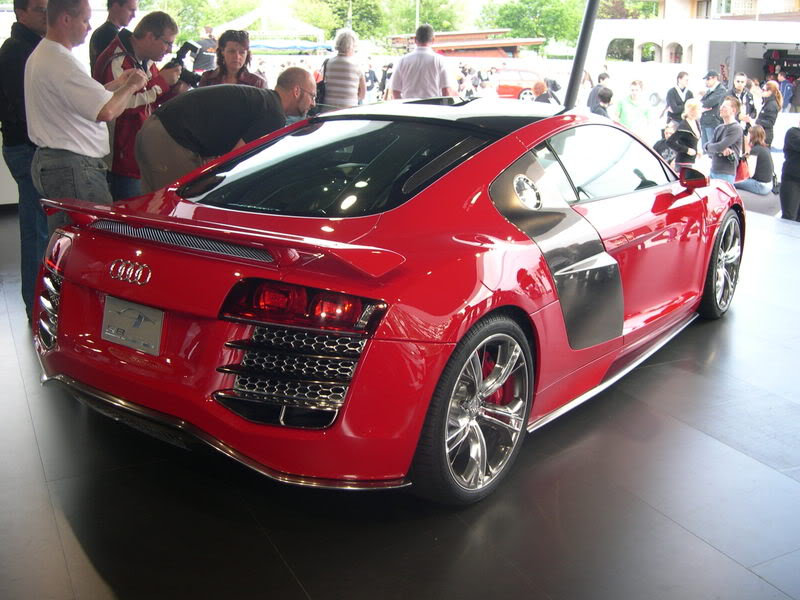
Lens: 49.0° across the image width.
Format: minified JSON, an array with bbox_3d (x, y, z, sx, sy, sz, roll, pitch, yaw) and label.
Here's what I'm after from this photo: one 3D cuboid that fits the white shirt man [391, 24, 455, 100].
[{"bbox_3d":[0.227,-1.902,8.945,0.580,1.725,0.350,1,17,3],"label":"white shirt man"}]

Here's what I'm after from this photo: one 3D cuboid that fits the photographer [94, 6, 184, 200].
[{"bbox_3d":[-1.461,-0.784,5.147,0.480,1.735,0.520,3,17,11],"label":"photographer"}]

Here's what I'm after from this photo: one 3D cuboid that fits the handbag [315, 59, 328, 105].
[{"bbox_3d":[-0.782,-2.119,8.800,0.140,0.580,0.290,1,17,3],"label":"handbag"}]

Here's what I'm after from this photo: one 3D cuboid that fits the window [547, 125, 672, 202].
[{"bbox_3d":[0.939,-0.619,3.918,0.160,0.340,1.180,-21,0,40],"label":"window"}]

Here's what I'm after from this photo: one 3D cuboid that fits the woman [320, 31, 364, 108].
[{"bbox_3d":[-0.550,-1.851,8.840,0.450,1.685,0.320,1,17,3],"label":"woman"}]

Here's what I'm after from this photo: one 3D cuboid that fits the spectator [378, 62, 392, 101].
[{"bbox_3d":[-0.464,-6.297,26.745,0.450,1.720,0.500,-4,17,-11],"label":"spectator"}]

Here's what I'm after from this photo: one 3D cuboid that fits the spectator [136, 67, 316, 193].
[{"bbox_3d":[-0.925,-0.567,4.955,0.980,1.440,0.500,-2,17,-4],"label":"spectator"}]

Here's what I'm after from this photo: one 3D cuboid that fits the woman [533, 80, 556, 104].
[{"bbox_3d":[2.373,-2.841,14.727,0.450,1.600,0.320,-2,17,-6],"label":"woman"}]

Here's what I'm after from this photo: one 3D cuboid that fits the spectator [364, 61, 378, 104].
[{"bbox_3d":[-0.856,-6.357,26.745,0.500,1.720,0.350,-14,21,-39],"label":"spectator"}]

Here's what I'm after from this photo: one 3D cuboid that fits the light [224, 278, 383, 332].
[{"bbox_3d":[-0.280,0.022,2.572,0.460,0.140,0.170,6,18,21],"label":"light"}]

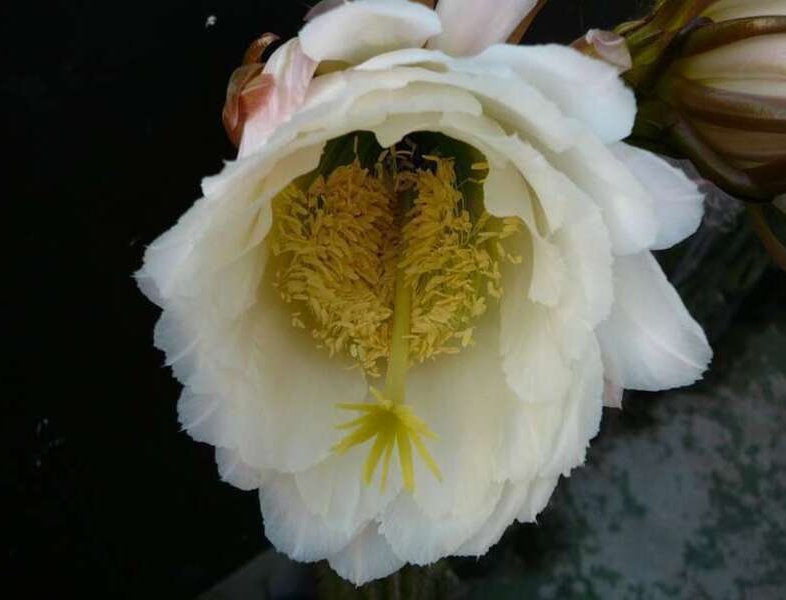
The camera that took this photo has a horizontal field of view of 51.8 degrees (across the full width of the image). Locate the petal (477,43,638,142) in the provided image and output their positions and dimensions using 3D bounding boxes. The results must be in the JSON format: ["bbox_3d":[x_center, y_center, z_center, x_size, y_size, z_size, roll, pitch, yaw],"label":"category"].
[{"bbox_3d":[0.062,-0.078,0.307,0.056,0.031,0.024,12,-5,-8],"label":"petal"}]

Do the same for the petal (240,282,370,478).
[{"bbox_3d":[-0.039,0.033,0.344,0.059,0.084,0.026,0,-16,-22],"label":"petal"}]

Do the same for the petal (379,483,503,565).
[{"bbox_3d":[0.020,0.092,0.334,0.050,0.038,0.017,0,-17,3],"label":"petal"}]

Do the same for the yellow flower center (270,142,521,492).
[{"bbox_3d":[0.001,0.005,0.262,0.076,0.103,0.058,0,12,0],"label":"yellow flower center"}]

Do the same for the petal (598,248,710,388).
[{"bbox_3d":[0.110,0.009,0.340,0.044,0.053,0.021,-15,4,-5],"label":"petal"}]

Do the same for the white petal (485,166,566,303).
[{"bbox_3d":[0.053,-0.026,0.326,0.033,0.053,0.021,-9,-2,31],"label":"white petal"}]

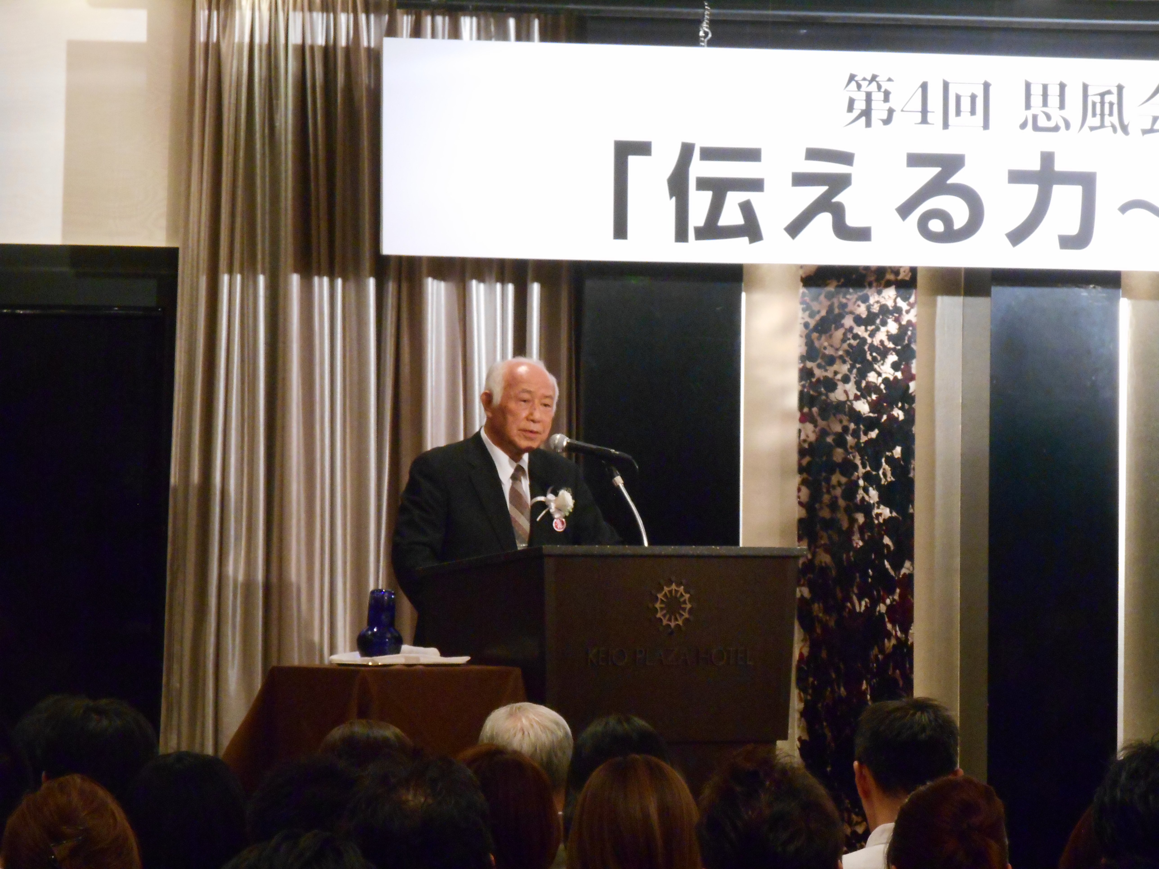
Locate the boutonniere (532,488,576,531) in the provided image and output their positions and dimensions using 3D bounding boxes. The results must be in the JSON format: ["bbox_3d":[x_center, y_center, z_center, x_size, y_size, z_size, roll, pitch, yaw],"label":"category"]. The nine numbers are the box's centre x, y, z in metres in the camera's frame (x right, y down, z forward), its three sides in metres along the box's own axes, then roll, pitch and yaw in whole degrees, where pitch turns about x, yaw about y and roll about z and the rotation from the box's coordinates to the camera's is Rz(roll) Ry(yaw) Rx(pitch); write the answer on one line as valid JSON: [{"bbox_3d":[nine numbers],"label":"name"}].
[{"bbox_3d":[-0.068,0.191,15.480,0.105,0.112,0.050,2,-2,-30],"label":"boutonniere"}]

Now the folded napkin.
[{"bbox_3d":[-0.437,0.538,14.750,0.275,0.045,0.200,2,-2,-34],"label":"folded napkin"}]

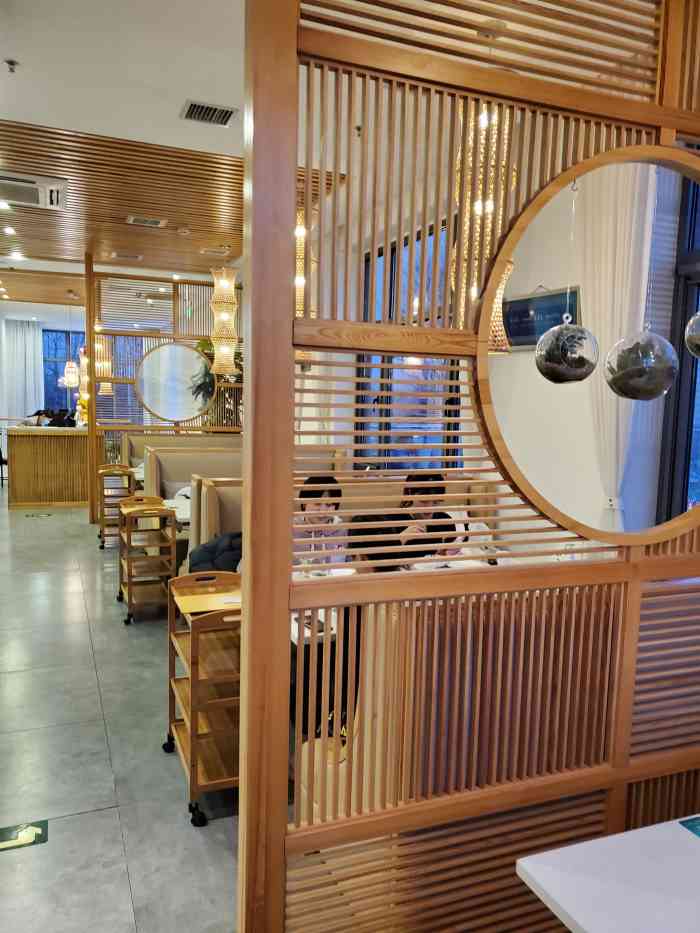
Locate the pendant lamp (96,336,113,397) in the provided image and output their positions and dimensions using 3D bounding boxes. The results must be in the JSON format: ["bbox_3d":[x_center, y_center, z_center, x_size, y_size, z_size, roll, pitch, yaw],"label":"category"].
[{"bbox_3d":[-4.386,-1.816,12.600,0.290,1.100,0.290,-1,6,-23],"label":"pendant lamp"}]

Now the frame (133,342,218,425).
[{"bbox_3d":[-2.176,-1.049,8.852,1.020,1.020,0.080,-1,6,-23],"label":"frame"}]

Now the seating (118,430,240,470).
[{"bbox_3d":[-1.895,0.164,8.574,1.680,1.130,0.650,-1,6,-23],"label":"seating"}]

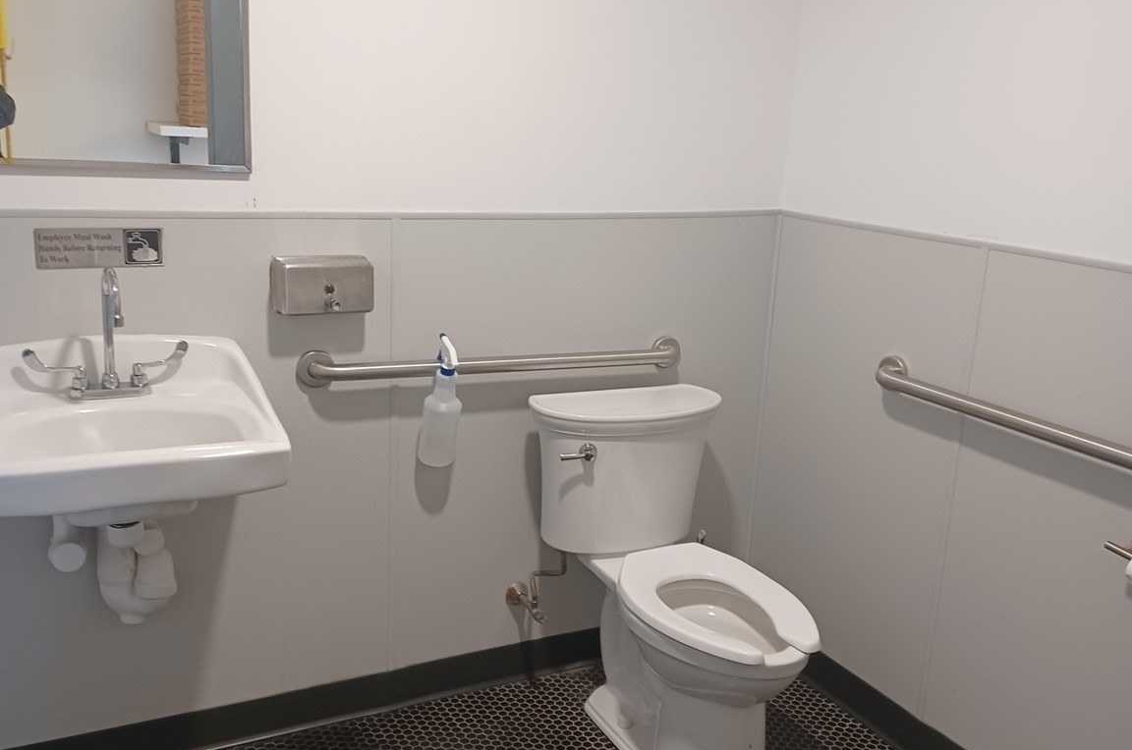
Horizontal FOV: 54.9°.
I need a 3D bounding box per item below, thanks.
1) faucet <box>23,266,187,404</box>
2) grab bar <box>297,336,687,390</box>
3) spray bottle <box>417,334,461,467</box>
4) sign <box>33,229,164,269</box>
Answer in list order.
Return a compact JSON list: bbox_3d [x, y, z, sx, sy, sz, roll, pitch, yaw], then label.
[{"bbox_3d":[-0.837,-0.070,2.001,0.290,0.250,0.175,-4,15,-27],"label":"faucet"},{"bbox_3d":[-0.127,-0.026,2.536,0.992,0.081,0.078,-3,15,-28],"label":"grab bar"},{"bbox_3d":[-0.278,0.053,2.443,0.090,0.288,0.110,-4,27,-27],"label":"spray bottle"},{"bbox_3d":[-0.896,-0.244,2.103,0.229,0.077,0.005,-4,15,-27],"label":"sign"}]

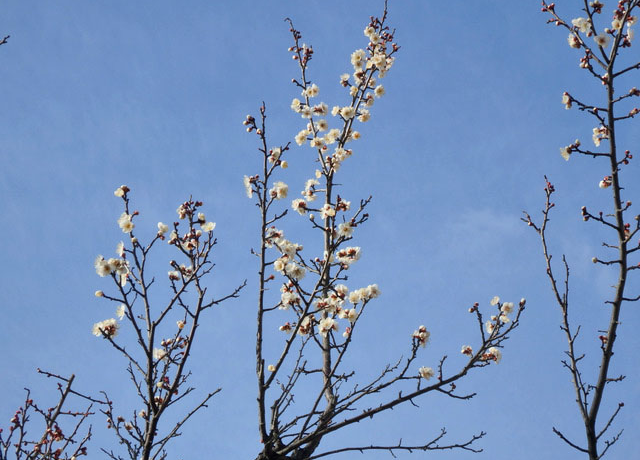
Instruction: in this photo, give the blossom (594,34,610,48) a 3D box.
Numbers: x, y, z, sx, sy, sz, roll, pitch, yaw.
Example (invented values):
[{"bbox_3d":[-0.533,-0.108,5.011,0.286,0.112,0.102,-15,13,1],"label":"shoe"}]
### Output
[{"bbox_3d":[0.473,-0.315,3.000,0.026,0.023,0.018,0,-10,0],"label":"blossom"}]

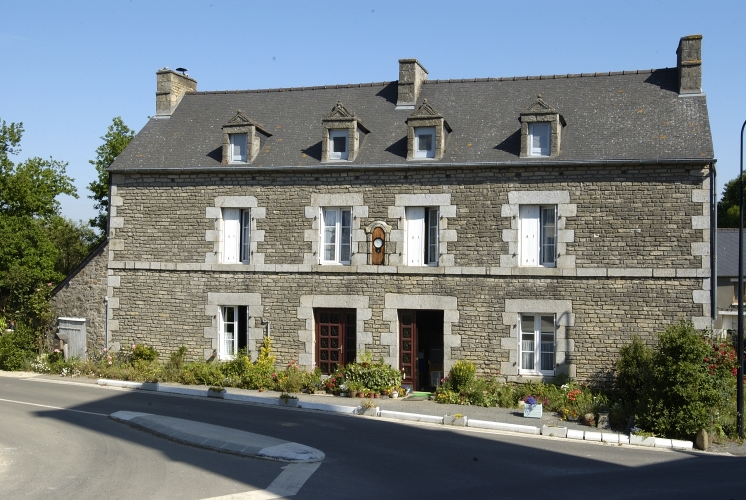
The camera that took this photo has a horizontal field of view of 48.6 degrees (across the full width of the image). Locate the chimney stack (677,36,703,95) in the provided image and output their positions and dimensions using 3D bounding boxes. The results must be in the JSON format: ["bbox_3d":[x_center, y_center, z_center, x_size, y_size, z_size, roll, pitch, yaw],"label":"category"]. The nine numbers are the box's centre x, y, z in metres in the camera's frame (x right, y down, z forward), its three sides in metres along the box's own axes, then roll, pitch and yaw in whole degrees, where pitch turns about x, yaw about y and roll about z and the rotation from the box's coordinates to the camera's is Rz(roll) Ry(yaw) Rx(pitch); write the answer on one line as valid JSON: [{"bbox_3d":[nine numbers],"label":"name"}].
[{"bbox_3d":[8.882,-5.011,23.250,0.540,1.580,1.850,0,0,15],"label":"chimney stack"}]

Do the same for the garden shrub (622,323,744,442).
[{"bbox_3d":[6.921,2.879,18.652,2.500,2.400,2.100,0,0,15],"label":"garden shrub"}]

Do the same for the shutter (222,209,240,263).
[{"bbox_3d":[-4.591,-0.460,26.688,0.594,1.761,0.050,0,0,13],"label":"shutter"}]

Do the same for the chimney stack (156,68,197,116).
[{"bbox_3d":[-6.427,-5.021,27.397,0.530,1.480,1.900,0,0,15],"label":"chimney stack"}]

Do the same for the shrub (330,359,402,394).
[{"bbox_3d":[-0.164,3.800,24.621,1.967,1.013,1.100,0,0,13],"label":"shrub"}]

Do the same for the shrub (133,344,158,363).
[{"bbox_3d":[-7.291,3.397,26.473,0.801,0.673,0.700,0,0,13],"label":"shrub"}]

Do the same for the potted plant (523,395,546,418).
[{"bbox_3d":[3.750,3.622,19.180,0.480,0.500,0.450,0,0,15],"label":"potted plant"}]

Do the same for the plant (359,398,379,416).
[{"bbox_3d":[-0.068,4.224,22.190,0.540,0.450,0.260,0,0,23],"label":"plant"}]

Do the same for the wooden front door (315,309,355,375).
[{"bbox_3d":[-1.177,2.936,25.936,1.335,2.197,0.090,0,0,13],"label":"wooden front door"}]

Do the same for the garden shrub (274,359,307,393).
[{"bbox_3d":[-2.244,3.441,22.470,0.820,0.800,0.700,0,0,15],"label":"garden shrub"}]

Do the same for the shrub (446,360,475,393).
[{"bbox_3d":[2.563,3.720,24.197,0.791,1.084,0.800,0,0,13],"label":"shrub"}]

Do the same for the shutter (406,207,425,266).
[{"bbox_3d":[1.315,-0.406,25.324,0.597,1.824,0.050,0,0,13],"label":"shutter"}]

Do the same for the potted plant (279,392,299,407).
[{"bbox_3d":[-2.095,3.763,20.724,0.500,0.320,0.270,1,0,26],"label":"potted plant"}]

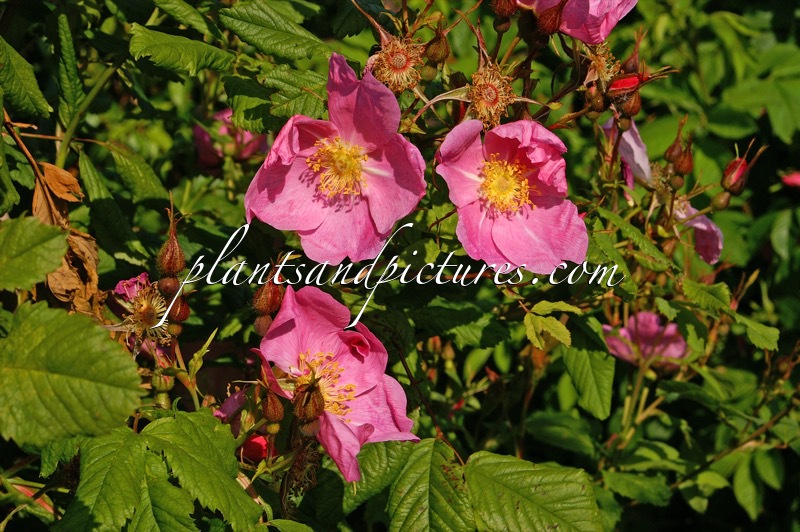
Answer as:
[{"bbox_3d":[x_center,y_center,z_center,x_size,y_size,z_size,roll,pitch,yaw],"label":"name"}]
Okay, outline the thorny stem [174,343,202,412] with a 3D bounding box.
[{"bbox_3d":[-0.074,0.039,0.700,0.008,0.025,0.007,-17,12,0],"label":"thorny stem"}]

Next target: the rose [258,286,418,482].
[{"bbox_3d":[-0.021,0.040,0.675,0.054,0.066,0.031,0,2,5],"label":"rose"}]

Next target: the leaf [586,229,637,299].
[{"bbox_3d":[0.074,0.000,0.700,0.013,0.029,0.010,-32,6,-9],"label":"leaf"}]

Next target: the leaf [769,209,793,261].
[{"bbox_3d":[0.181,-0.015,0.950,0.013,0.025,0.007,3,-6,25],"label":"leaf"}]

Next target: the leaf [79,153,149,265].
[{"bbox_3d":[-0.118,-0.024,0.820,0.016,0.050,0.009,-27,-12,-18],"label":"leaf"}]

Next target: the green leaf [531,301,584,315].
[{"bbox_3d":[0.061,0.016,0.770,0.019,0.005,0.009,3,31,5],"label":"green leaf"}]

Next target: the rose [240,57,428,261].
[{"bbox_3d":[-0.022,-0.036,0.680,0.062,0.071,0.029,0,0,2],"label":"rose"}]

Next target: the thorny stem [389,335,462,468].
[{"bbox_3d":[0.011,0.052,0.790,0.004,0.059,0.004,-29,-6,0],"label":"thorny stem"}]

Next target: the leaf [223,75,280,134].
[{"bbox_3d":[-0.059,-0.064,0.790,0.020,0.025,0.009,-26,-15,-8],"label":"leaf"}]

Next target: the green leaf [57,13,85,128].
[{"bbox_3d":[-0.124,-0.073,0.750,0.011,0.044,0.010,-9,13,-25],"label":"green leaf"}]

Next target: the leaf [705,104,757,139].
[{"bbox_3d":[0.143,-0.062,0.860,0.022,0.016,0.010,4,23,9],"label":"leaf"}]

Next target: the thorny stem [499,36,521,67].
[{"bbox_3d":[0.040,-0.078,0.730,0.003,0.013,0.003,34,9,0],"label":"thorny stem"}]

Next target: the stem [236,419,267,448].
[{"bbox_3d":[-0.052,0.058,0.690,0.013,0.004,0.004,-39,0,9],"label":"stem"}]

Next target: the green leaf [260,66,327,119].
[{"bbox_3d":[-0.039,-0.063,0.730,0.025,0.021,0.008,0,30,0],"label":"green leaf"}]

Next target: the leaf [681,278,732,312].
[{"bbox_3d":[0.126,0.012,0.820,0.021,0.008,0.012,21,63,12],"label":"leaf"}]

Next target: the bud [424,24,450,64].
[{"bbox_3d":[0.013,-0.080,0.720,0.009,0.015,0.009,0,23,0],"label":"bud"}]

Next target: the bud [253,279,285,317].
[{"bbox_3d":[-0.045,0.011,0.680,0.011,0.014,0.010,3,12,-1],"label":"bud"}]

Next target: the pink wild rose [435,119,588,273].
[{"bbox_3d":[0.038,-0.024,0.685,0.053,0.053,0.026,0,0,3],"label":"pink wild rose"}]

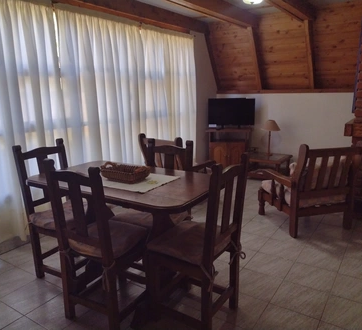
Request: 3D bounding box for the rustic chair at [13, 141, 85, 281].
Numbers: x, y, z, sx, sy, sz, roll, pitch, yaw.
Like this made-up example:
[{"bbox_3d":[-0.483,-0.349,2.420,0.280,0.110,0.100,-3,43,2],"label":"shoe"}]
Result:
[{"bbox_3d":[-0.850,0.343,2.526,0.484,1.012,0.399,8,16,33],"label":"rustic chair"}]

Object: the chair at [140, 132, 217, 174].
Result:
[{"bbox_3d":[-0.034,0.043,4.046,0.665,0.869,0.708,8,16,32],"label":"chair"}]

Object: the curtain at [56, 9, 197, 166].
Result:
[{"bbox_3d":[-0.442,-0.646,4.244,0.114,1.985,2.413,8,16,32],"label":"curtain"}]

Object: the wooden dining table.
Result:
[{"bbox_3d":[-0.366,0.478,2.424,1.221,0.784,0.737,7,16,30],"label":"wooden dining table"}]

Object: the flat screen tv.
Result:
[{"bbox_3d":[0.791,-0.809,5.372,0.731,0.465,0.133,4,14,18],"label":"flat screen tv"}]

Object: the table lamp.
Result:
[{"bbox_3d":[1.316,-0.390,5.040,0.280,0.503,0.280,8,16,32],"label":"table lamp"}]

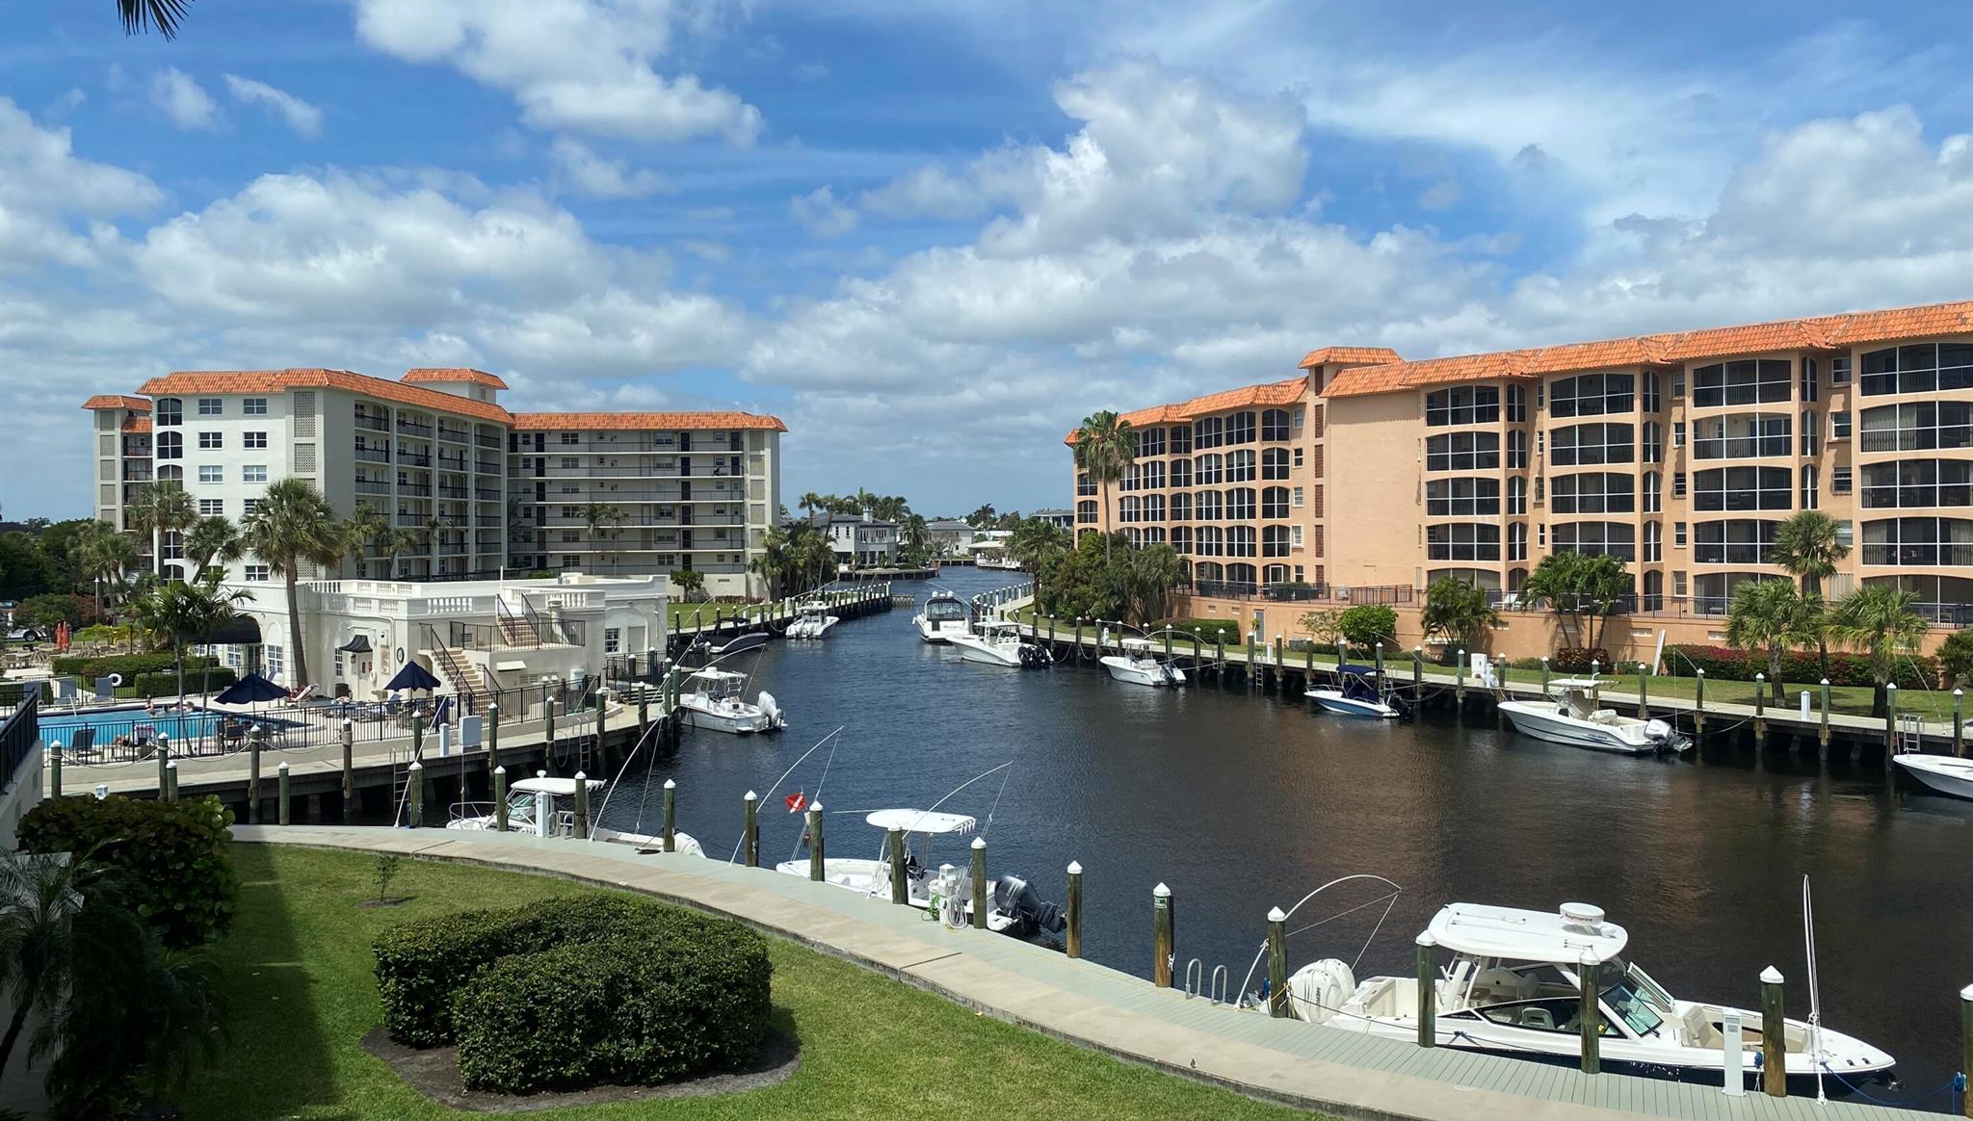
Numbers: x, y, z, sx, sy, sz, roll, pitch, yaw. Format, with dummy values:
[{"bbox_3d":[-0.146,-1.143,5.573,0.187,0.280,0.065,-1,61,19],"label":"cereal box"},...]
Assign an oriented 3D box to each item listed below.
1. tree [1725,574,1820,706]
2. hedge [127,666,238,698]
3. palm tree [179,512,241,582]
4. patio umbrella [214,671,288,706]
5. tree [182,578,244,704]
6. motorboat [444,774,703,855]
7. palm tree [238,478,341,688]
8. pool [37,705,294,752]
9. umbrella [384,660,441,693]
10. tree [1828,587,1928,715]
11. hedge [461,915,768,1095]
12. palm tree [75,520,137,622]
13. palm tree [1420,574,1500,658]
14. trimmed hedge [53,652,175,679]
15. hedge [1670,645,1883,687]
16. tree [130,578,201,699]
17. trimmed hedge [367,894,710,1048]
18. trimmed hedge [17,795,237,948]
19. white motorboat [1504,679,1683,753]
[{"bbox_3d":[32.656,3.424,61.500,4.000,5.250,4.000,0,1,0],"label":"tree"},{"bbox_3d":[-35.904,5.484,66.606,4.182,1.020,1.326,-1,1,-39],"label":"hedge"},{"bbox_3d":[-54.520,1.282,104.000,4.200,8.800,4.200,0,1,0],"label":"palm tree"},{"bbox_3d":[-26.657,5.174,53.903,2.500,2.400,2.500,-1,1,-26],"label":"patio umbrella"},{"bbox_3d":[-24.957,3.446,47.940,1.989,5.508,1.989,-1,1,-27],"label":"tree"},{"bbox_3d":[-10.702,6.904,38.435,8.100,2.700,2.550,0,1,23],"label":"motorboat"},{"bbox_3d":[-32.094,1.084,68.544,4.437,9.690,4.437,-1,1,-25],"label":"palm tree"},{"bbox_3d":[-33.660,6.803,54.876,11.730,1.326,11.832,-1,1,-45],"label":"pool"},{"bbox_3d":[-21.862,4.995,56.500,2.200,2.400,2.200,0,1,0],"label":"umbrella"},{"bbox_3d":[33.840,3.408,56.178,3.300,5.000,3.300,0,1,31],"label":"tree"},{"bbox_3d":[-5.350,6.354,21.300,4.150,1.600,2.350,-1,1,-16],"label":"hedge"},{"bbox_3d":[-71.422,0.844,120.360,4.692,8.364,4.692,-1,1,-31],"label":"palm tree"},{"bbox_3d":[26.795,3.327,83.640,4.284,4.896,4.284,0,1,18],"label":"palm tree"},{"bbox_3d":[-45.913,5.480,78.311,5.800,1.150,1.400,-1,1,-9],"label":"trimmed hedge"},{"bbox_3d":[37.130,4.928,69.337,1.400,1.420,9.900,-1,2,-44],"label":"hedge"},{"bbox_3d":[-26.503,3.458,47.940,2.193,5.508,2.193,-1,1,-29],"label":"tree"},{"bbox_3d":[-6.856,6.292,23.271,4.800,1.330,1.950,-1,1,-35],"label":"trimmed hedge"},{"bbox_3d":[-16.974,6.071,29.376,3.672,2.142,3.876,-1,1,-29],"label":"trimmed hedge"},{"bbox_3d":[24.538,6.257,61.071,2.550,2.650,8.150,-1,1,-33],"label":"white motorboat"}]

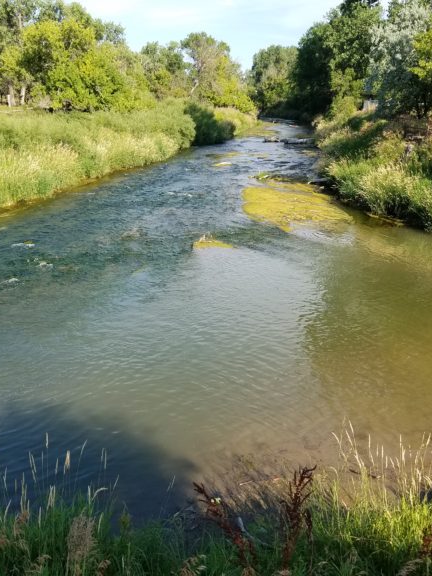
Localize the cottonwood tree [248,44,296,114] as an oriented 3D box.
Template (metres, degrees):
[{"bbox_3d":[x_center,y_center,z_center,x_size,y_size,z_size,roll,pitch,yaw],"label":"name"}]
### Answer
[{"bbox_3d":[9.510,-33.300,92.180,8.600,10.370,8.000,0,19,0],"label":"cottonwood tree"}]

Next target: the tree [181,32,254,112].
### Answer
[{"bbox_3d":[0.190,-26.630,71.200,9.000,9.020,8.000,0,19,0],"label":"tree"}]

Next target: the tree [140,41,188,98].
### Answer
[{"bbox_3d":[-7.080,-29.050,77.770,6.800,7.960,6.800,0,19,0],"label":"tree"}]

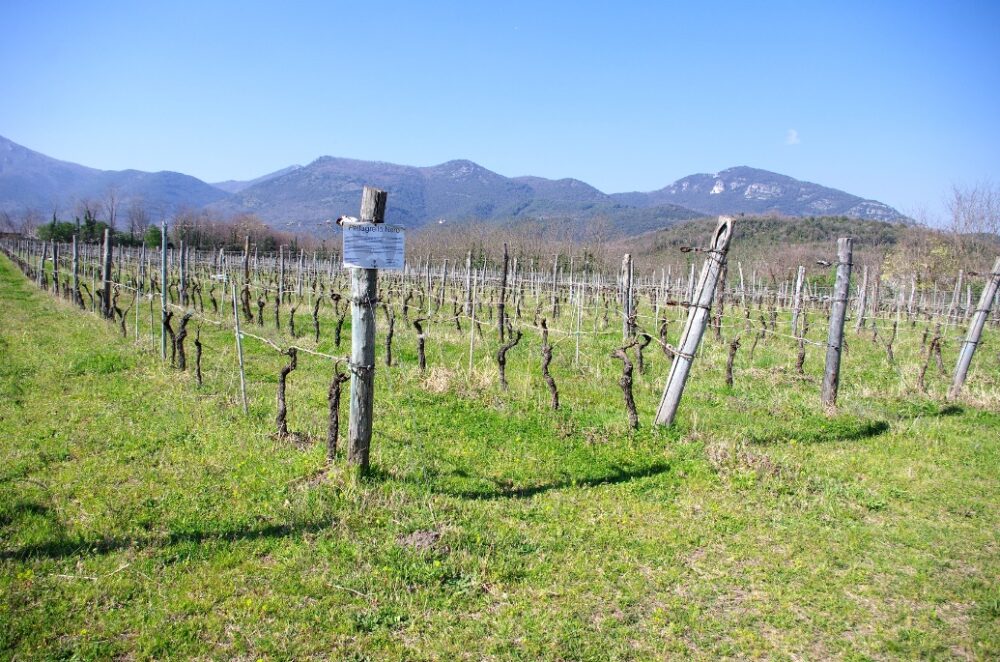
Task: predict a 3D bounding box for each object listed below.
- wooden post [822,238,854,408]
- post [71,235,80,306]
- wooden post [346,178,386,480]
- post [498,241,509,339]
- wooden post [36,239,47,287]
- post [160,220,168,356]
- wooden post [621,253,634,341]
[{"bbox_3d":[4.045,-0.098,8.960,0.160,2.000,0.160,7,7,24],"label":"wooden post"},{"bbox_3d":[-11.782,-1.662,20.770,0.125,1.960,0.125,1,5,0],"label":"post"},{"bbox_3d":[-0.941,0.006,5.188,0.165,1.945,0.165,4,8,-11],"label":"wooden post"},{"bbox_3d":[0.074,-0.715,14.750,0.085,2.005,0.085,3,4,0],"label":"post"},{"bbox_3d":[-18.795,-2.716,30.809,0.125,1.931,0.125,4,3,0],"label":"wooden post"},{"bbox_3d":[-4.676,-0.558,10.422,0.060,1.944,0.060,2,4,0],"label":"post"},{"bbox_3d":[2.703,-0.670,15.969,0.125,1.955,0.125,1,4,10],"label":"wooden post"}]

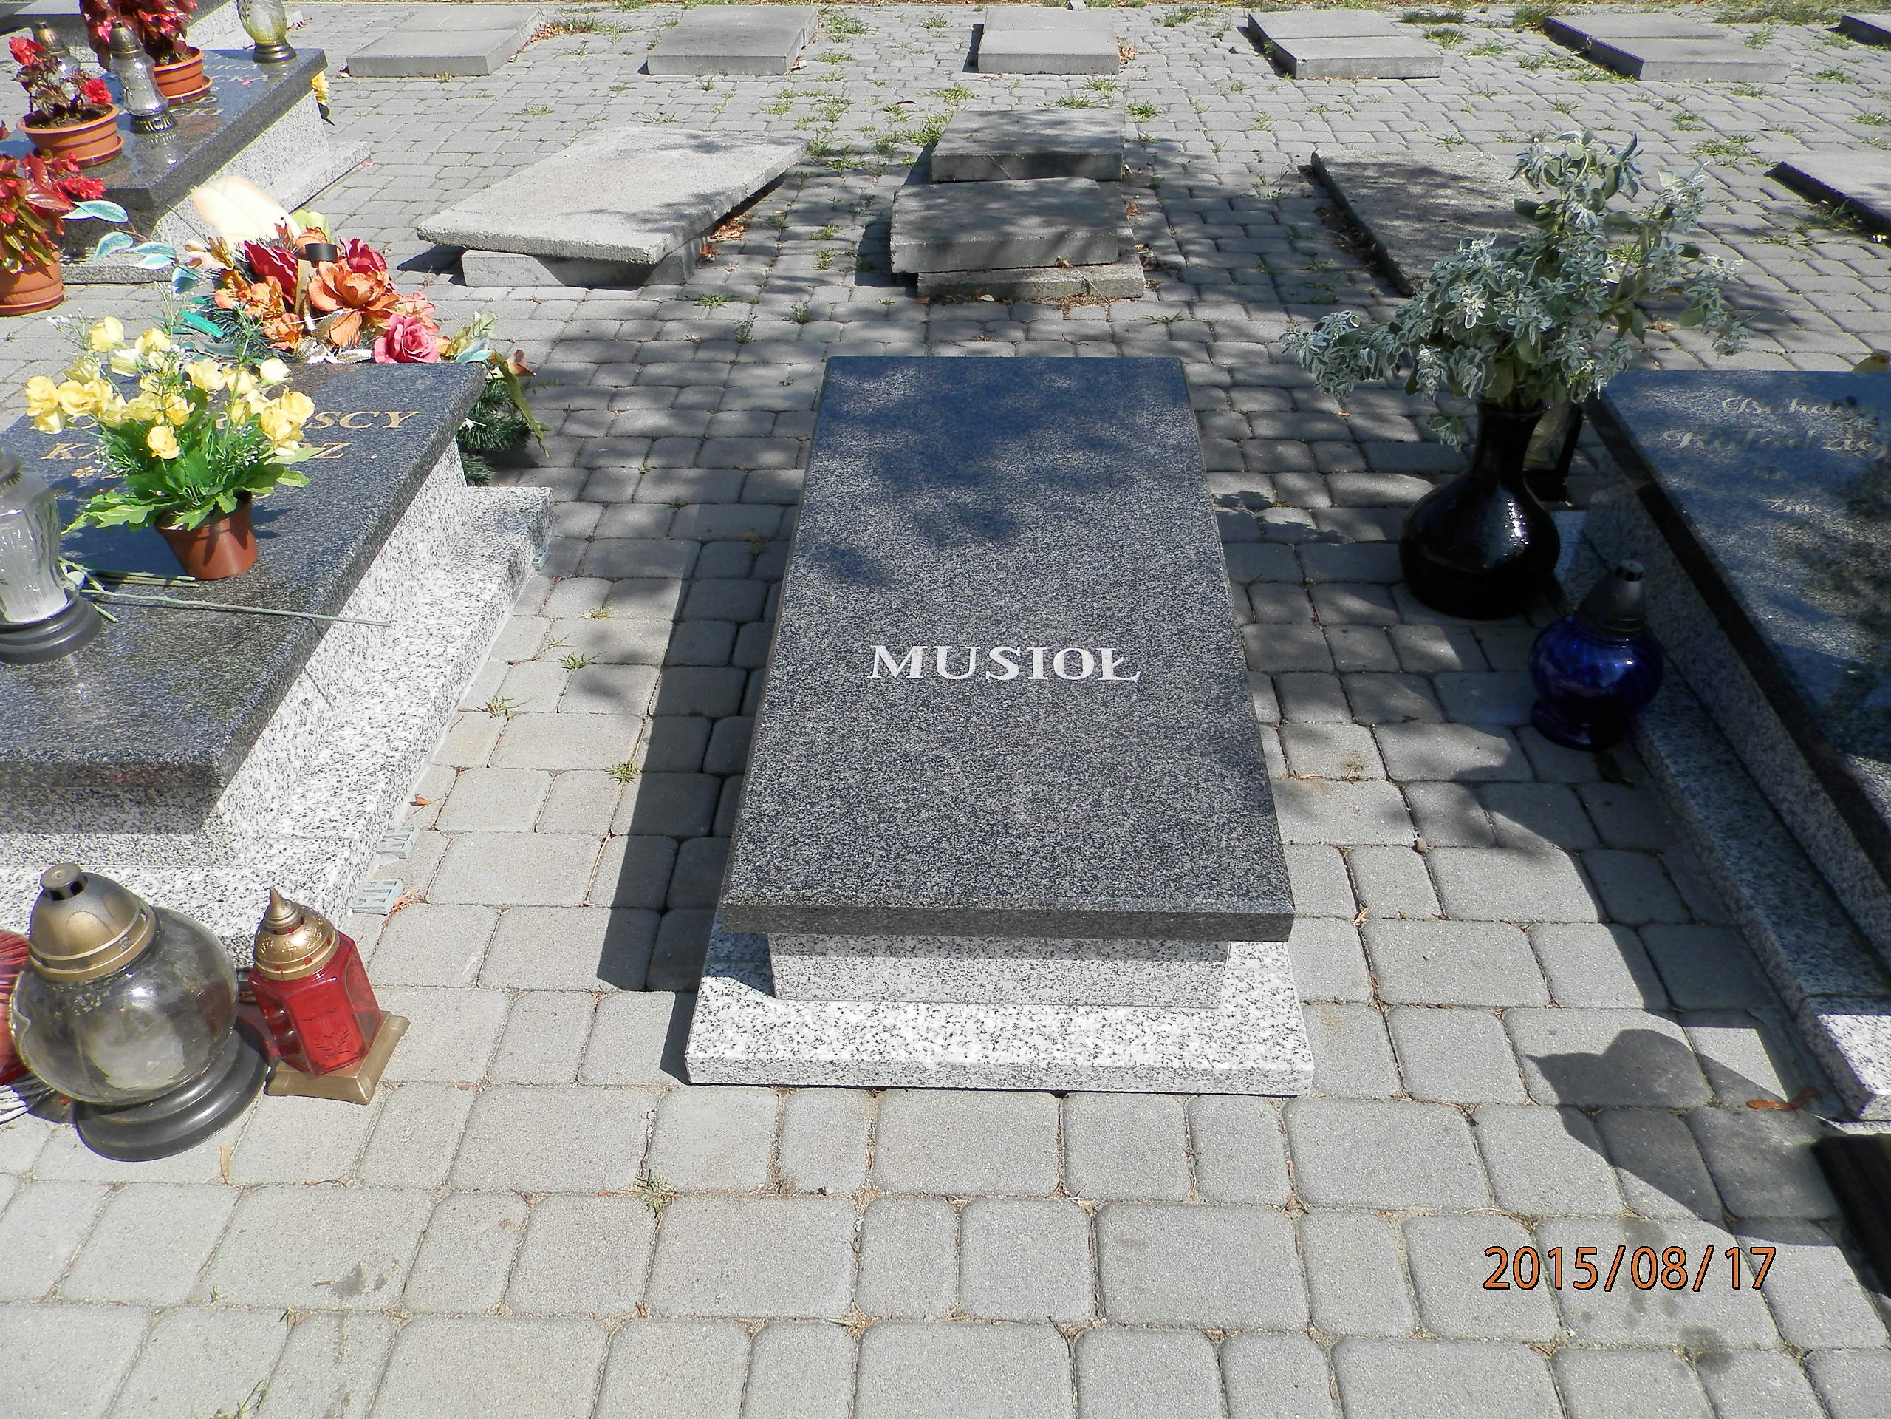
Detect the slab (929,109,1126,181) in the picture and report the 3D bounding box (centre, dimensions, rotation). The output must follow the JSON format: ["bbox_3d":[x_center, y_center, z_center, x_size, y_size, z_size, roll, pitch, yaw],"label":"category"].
[{"bbox_3d":[0.240,-1.616,3.906,0.515,0.067,0.498,3,36,4],"label":"slab"}]

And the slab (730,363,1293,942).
[{"bbox_3d":[0.071,-0.158,1.687,0.536,0.042,1.073,1,42,1],"label":"slab"}]

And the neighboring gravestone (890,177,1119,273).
[{"bbox_3d":[0.131,-1.172,3.297,0.512,0.068,0.504,-1,36,-1],"label":"neighboring gravestone"}]

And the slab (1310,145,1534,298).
[{"bbox_3d":[1.325,-1.267,3.549,0.515,0.051,1.161,1,36,2],"label":"slab"}]

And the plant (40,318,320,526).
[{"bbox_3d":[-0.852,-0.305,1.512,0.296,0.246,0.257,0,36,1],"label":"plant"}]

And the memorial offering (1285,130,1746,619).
[{"bbox_3d":[0.820,-0.449,1.933,0.591,0.635,0.471,0,36,1],"label":"memorial offering"}]

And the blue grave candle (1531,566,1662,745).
[{"bbox_3d":[0.857,-0.076,1.761,0.175,0.235,0.175,0,36,1],"label":"blue grave candle"}]

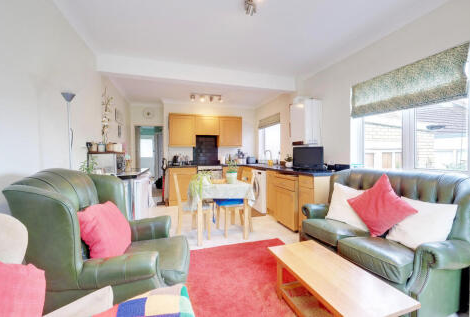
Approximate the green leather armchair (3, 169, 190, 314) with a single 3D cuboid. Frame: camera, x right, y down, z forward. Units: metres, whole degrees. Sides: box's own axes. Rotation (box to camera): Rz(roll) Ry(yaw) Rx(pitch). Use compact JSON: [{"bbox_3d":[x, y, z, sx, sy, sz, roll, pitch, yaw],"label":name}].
[{"bbox_3d":[-0.804,0.588,1.371,0.900,1.060,0.830,-1,1,-12],"label":"green leather armchair"}]

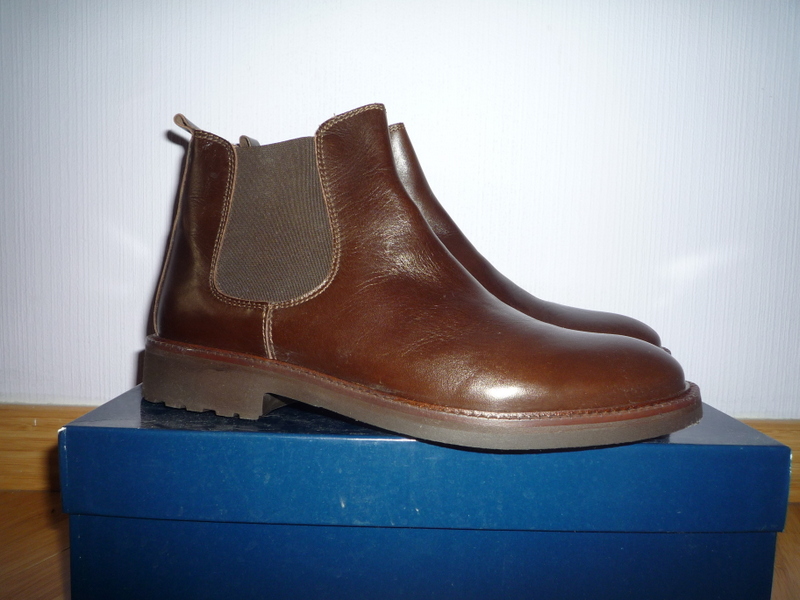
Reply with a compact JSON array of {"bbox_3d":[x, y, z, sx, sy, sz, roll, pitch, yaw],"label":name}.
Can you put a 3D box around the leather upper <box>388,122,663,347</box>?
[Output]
[{"bbox_3d":[0.028,-0.030,0.393,0.306,0.165,0.109,2,5,3],"label":"leather upper"}]

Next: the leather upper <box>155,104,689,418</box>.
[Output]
[{"bbox_3d":[0.005,-0.023,0.308,0.306,0.165,0.109,2,5,9],"label":"leather upper"}]

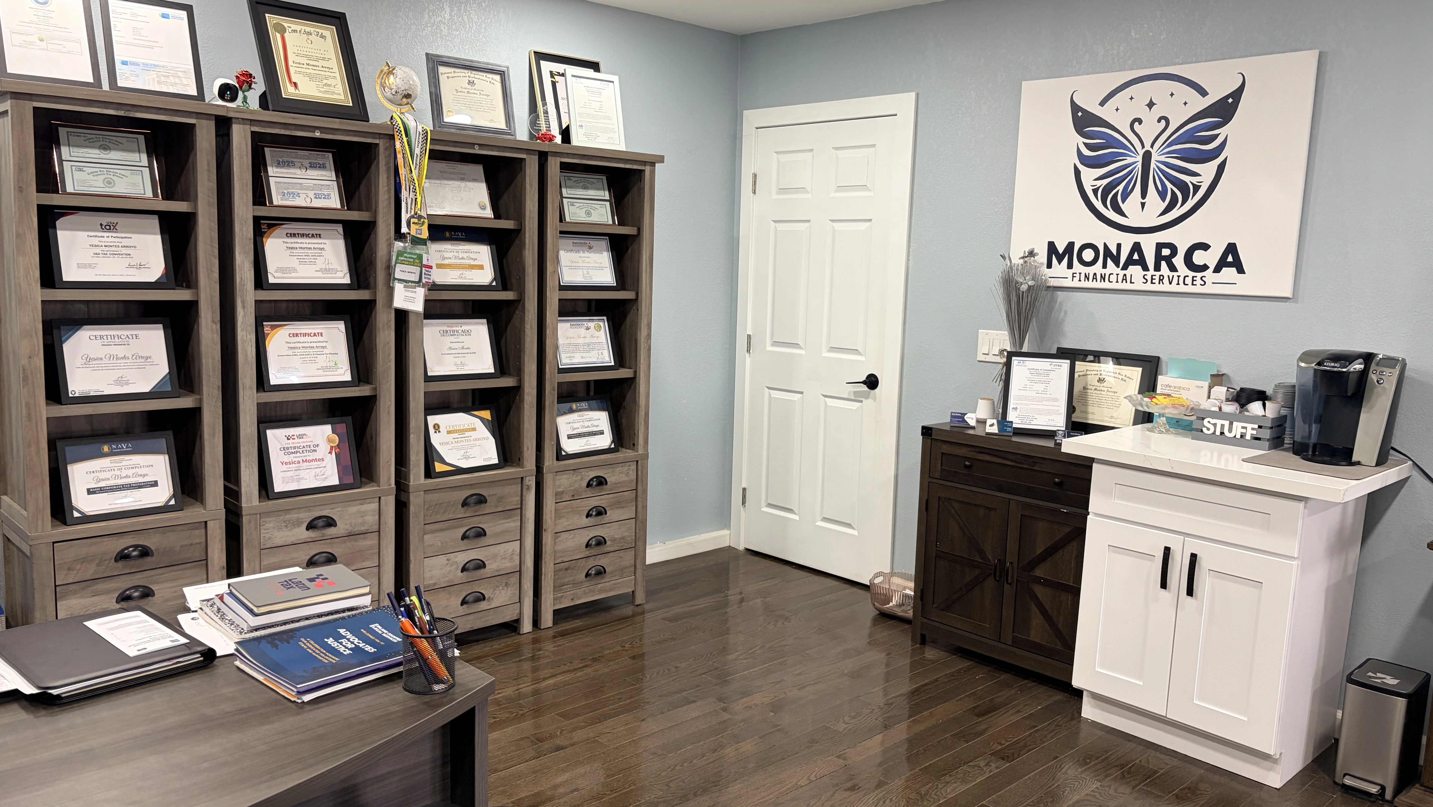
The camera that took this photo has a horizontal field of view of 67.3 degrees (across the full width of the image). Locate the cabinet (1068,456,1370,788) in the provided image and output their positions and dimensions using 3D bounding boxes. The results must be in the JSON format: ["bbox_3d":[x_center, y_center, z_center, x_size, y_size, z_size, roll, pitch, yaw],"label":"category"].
[{"bbox_3d":[1.564,0.606,3.367,0.522,0.870,0.609,-6,11,-43],"label":"cabinet"}]

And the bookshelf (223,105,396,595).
[{"bbox_3d":[-1.375,0.005,3.544,0.548,1.818,0.410,-6,11,-43],"label":"bookshelf"}]

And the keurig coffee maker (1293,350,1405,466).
[{"bbox_3d":[1.875,0.003,3.207,0.290,0.325,0.254,-6,11,-43],"label":"keurig coffee maker"}]

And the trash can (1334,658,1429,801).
[{"bbox_3d":[1.903,0.933,3.083,0.252,0.323,0.157,-6,11,-43],"label":"trash can"}]

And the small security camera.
[{"bbox_3d":[-1.414,-0.895,3.102,0.073,0.084,0.078,-4,10,-35],"label":"small security camera"}]

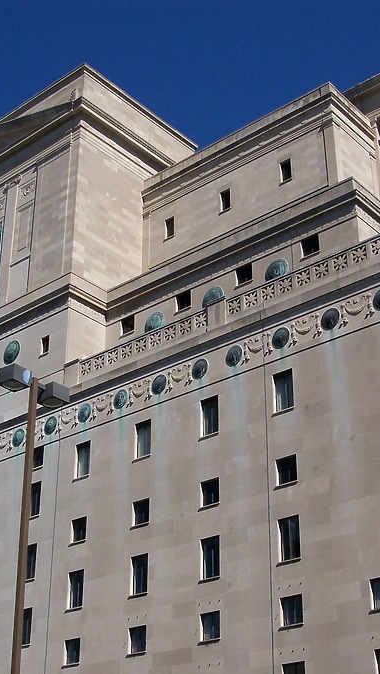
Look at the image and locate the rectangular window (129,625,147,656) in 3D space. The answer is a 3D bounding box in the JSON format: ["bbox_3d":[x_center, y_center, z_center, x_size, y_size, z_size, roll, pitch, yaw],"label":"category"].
[{"bbox_3d":[-2.569,15.514,50.490,1.219,1.350,0.260,-22,-35,35],"label":"rectangular window"}]

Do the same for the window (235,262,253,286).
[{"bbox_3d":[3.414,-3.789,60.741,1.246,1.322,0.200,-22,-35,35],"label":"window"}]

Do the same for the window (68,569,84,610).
[{"bbox_3d":[-6.464,14.552,56.584,1.252,2.130,0.300,-22,-35,36],"label":"window"}]

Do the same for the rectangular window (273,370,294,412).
[{"bbox_3d":[4.794,2.824,50.062,1.256,2.137,0.260,-22,-35,35],"label":"rectangular window"}]

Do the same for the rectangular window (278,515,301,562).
[{"bbox_3d":[4.760,9.559,46.513,1.256,2.062,0.260,-22,-35,35],"label":"rectangular window"}]

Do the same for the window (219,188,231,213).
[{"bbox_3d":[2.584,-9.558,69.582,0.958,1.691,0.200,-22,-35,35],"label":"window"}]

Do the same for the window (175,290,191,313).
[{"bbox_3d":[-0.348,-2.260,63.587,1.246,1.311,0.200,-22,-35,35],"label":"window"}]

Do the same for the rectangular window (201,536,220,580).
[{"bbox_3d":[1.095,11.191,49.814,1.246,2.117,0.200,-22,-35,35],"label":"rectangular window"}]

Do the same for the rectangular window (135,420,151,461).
[{"bbox_3d":[-2.574,5.816,55.655,1.237,2.137,0.260,-22,-35,35],"label":"rectangular window"}]

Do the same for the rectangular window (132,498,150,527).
[{"bbox_3d":[-2.562,9.569,53.647,1.256,1.388,0.260,-22,-35,35],"label":"rectangular window"}]

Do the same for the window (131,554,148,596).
[{"bbox_3d":[-2.688,12.990,53.674,1.295,2.113,0.300,-22,-35,36],"label":"window"}]

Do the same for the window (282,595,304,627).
[{"bbox_3d":[5.051,13.365,48.024,1.352,1.440,0.300,-22,-35,35],"label":"window"}]

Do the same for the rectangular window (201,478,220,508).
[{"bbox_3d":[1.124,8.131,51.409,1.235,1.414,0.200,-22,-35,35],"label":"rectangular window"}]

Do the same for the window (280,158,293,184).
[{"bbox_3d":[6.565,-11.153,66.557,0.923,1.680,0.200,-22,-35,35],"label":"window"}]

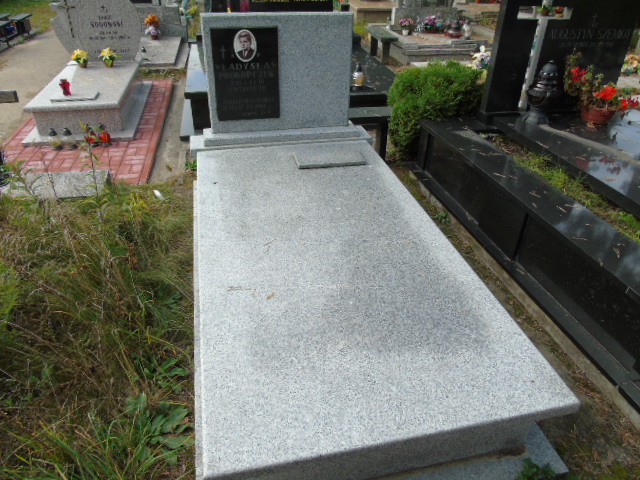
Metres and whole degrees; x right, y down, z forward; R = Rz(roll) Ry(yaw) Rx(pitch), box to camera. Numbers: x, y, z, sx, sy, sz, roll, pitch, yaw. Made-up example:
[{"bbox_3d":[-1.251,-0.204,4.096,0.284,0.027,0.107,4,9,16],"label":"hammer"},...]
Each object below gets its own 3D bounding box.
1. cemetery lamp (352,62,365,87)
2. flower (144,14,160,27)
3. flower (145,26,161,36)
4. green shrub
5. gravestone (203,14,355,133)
[{"bbox_3d":[0.427,-1.772,4.958,0.110,0.235,0.110,-5,33,-11],"label":"cemetery lamp"},{"bbox_3d":[-3.112,-4.078,8.586,0.290,0.210,0.270,-5,33,-11],"label":"flower"},{"bbox_3d":[-3.119,-3.882,8.606,0.290,0.180,0.260,-5,33,-11],"label":"flower"},{"bbox_3d":[1.126,-1.350,4.610,0.920,0.800,0.720,-5,33,-11],"label":"green shrub"},{"bbox_3d":[-0.257,-1.080,3.042,0.940,0.715,0.080,-5,33,-11],"label":"gravestone"}]

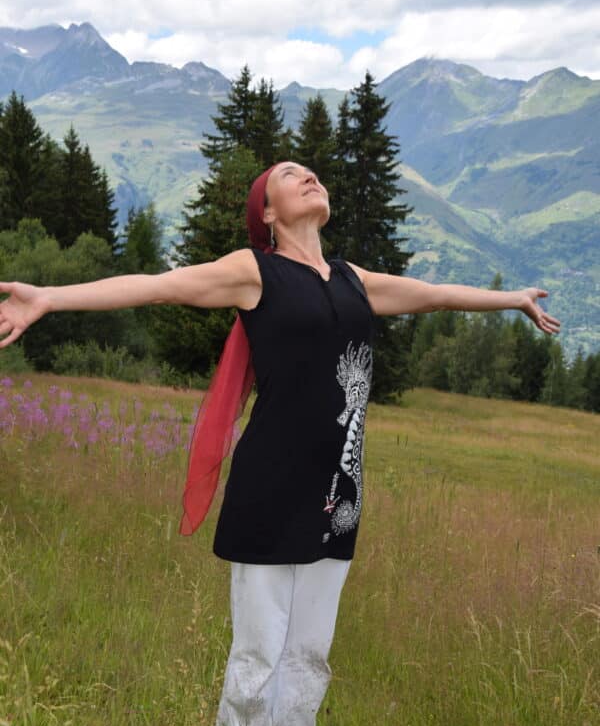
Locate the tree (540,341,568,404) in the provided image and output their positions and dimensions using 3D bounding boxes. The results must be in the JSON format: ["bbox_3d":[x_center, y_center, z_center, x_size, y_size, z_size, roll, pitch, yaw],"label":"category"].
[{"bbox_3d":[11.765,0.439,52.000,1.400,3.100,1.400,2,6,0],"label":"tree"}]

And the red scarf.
[{"bbox_3d":[-0.186,-0.040,2.920,0.210,0.930,0.270,-4,8,-38],"label":"red scarf"}]

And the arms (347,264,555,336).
[{"bbox_3d":[0.423,-0.173,3.060,0.700,0.200,0.160,-2,8,-30],"label":"arms"}]

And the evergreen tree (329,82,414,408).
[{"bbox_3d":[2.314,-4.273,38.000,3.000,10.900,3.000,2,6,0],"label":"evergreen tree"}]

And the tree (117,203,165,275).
[{"bbox_3d":[-5.672,-2.898,40.000,2.200,5.600,2.200,2,6,0],"label":"tree"}]

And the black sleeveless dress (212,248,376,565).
[{"bbox_3d":[-0.014,0.105,2.840,0.410,0.770,0.280,-4,8,-38],"label":"black sleeveless dress"}]

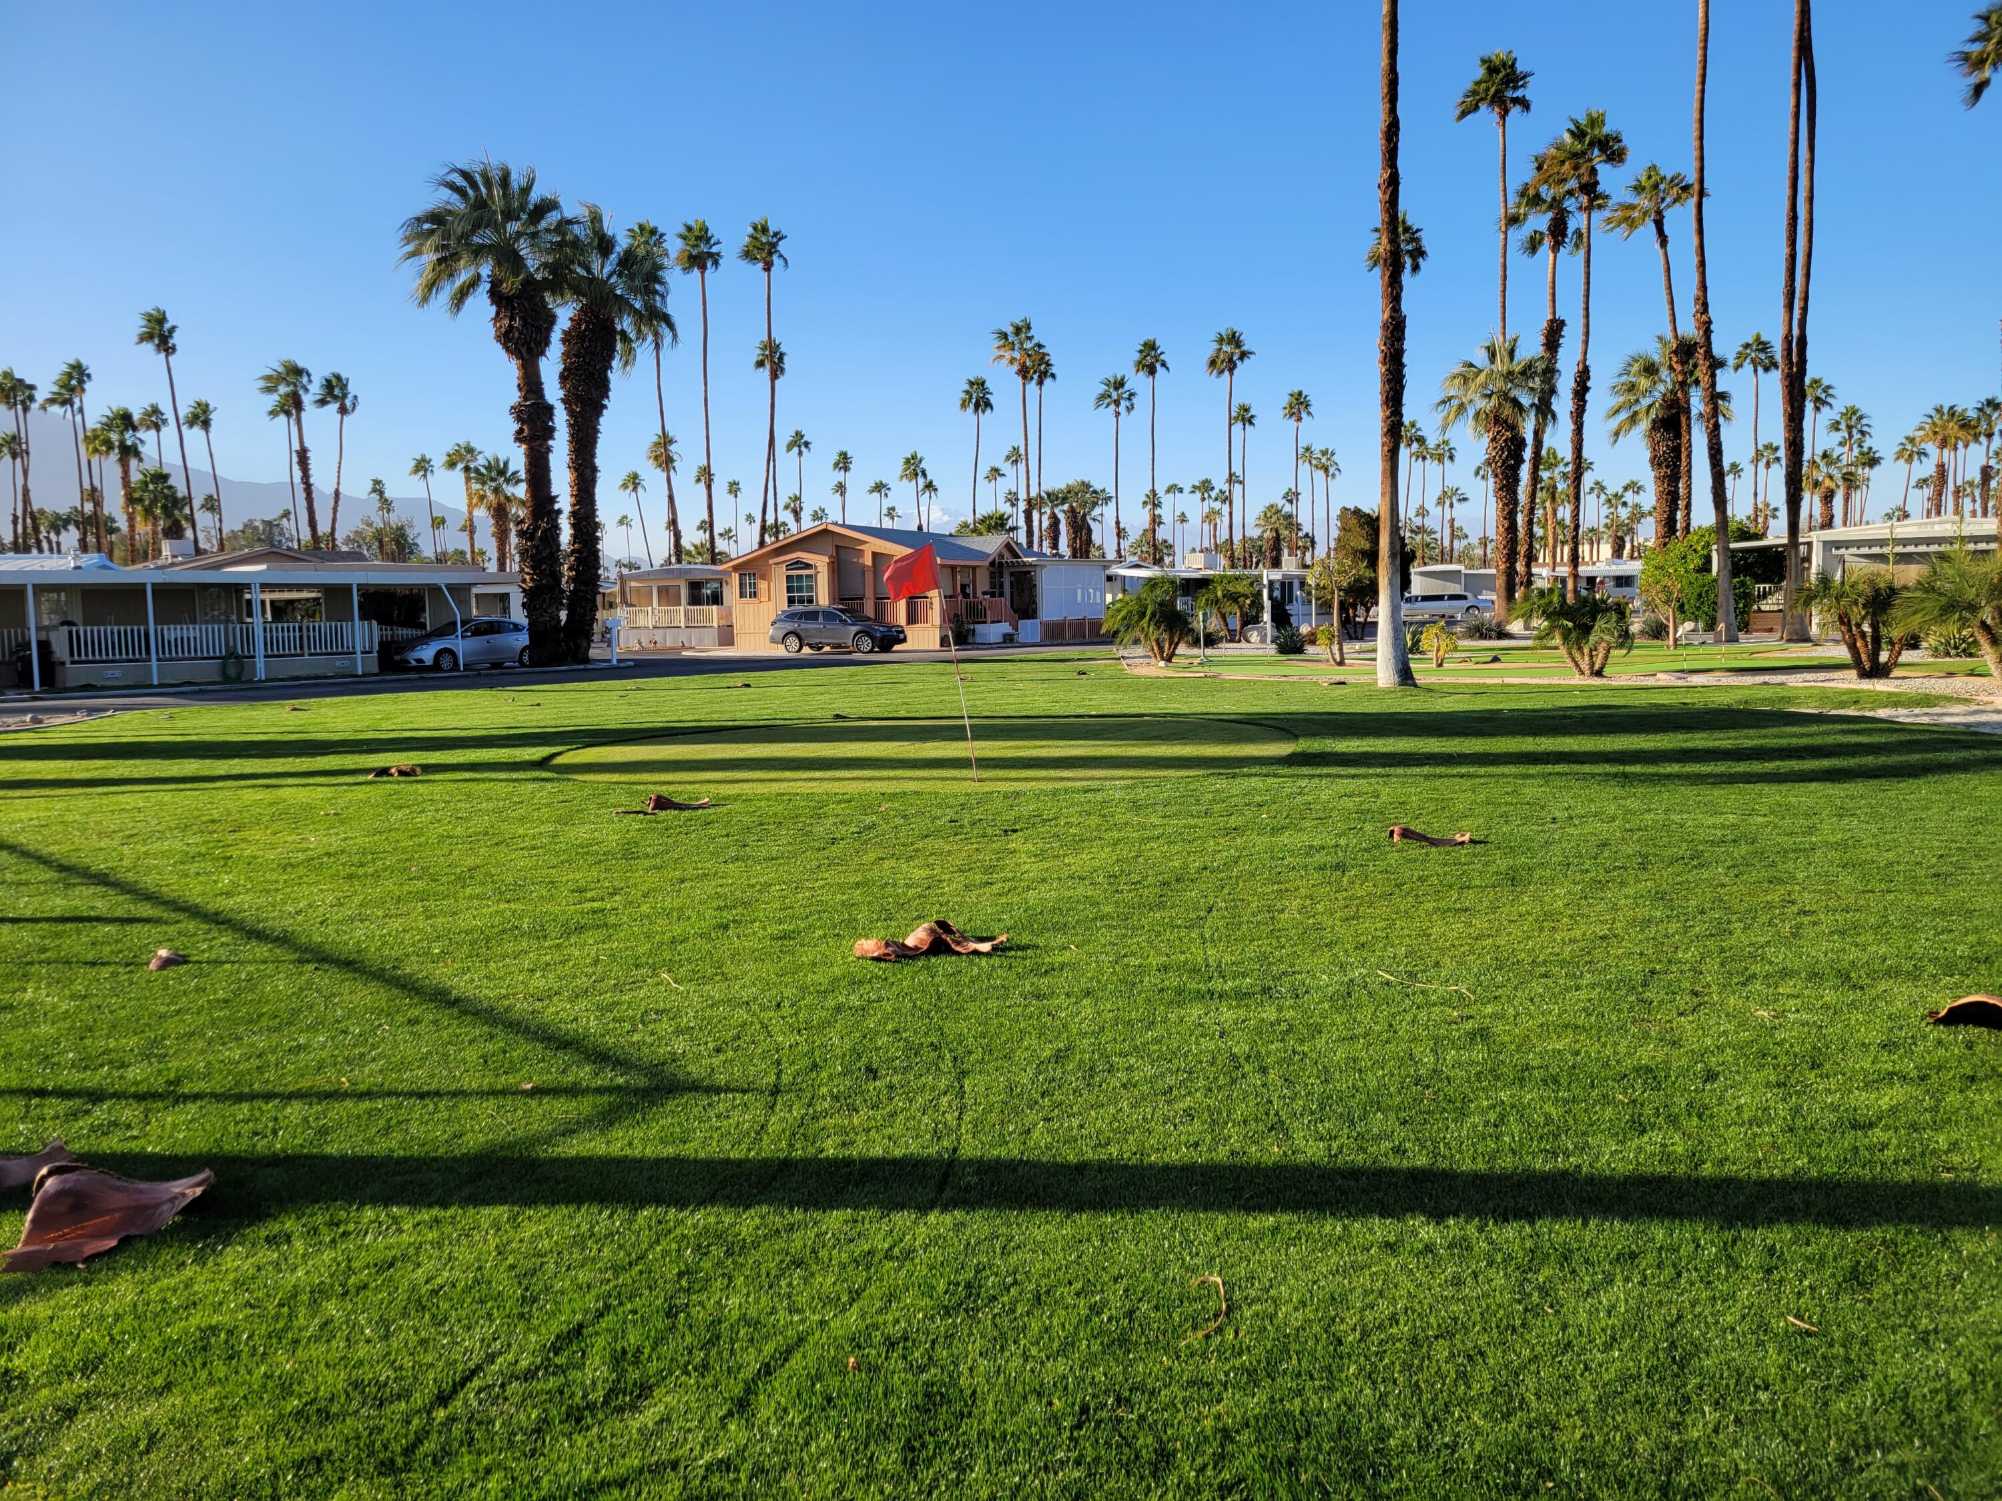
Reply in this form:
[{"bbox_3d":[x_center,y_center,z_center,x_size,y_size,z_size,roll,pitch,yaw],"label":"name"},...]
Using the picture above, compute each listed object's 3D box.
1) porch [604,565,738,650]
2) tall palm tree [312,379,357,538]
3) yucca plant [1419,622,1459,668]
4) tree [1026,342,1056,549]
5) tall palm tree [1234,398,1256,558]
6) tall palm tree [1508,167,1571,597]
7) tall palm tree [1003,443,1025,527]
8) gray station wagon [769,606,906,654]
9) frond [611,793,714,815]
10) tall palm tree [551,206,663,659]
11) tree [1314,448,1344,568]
[{"bbox_3d":[-14.709,-6.438,67.500,5.000,3.600,2.800,1,6,16],"label":"porch"},{"bbox_3d":[-46.869,-17.205,105.899,3.500,18.197,3.400,-3,6,-23],"label":"tall palm tree"},{"bbox_3d":[9.085,-2.178,31.144,0.810,0.920,0.800,0,6,16],"label":"yucca plant"},{"bbox_3d":[2.530,-16.785,95.833,2.300,18.175,2.300,-1,5,0],"label":"tree"},{"bbox_3d":[24.132,-23.790,148.450,2.200,21.080,2.400,-1,5,9],"label":"tall palm tree"},{"bbox_3d":[24.023,-15.593,66.619,3.160,20.240,3.400,1,6,20],"label":"tall palm tree"},{"bbox_3d":[1.789,-26.692,181.022,2.700,20.676,2.700,-1,6,1],"label":"tall palm tree"},{"bbox_3d":[-5.941,-4.368,54.400,4.860,1.680,1.870,1,6,19],"label":"gray station wagon"},{"bbox_3d":[-2.668,0.410,11.837,0.760,0.130,0.280,-1,6,0],"label":"frond"},{"bbox_3d":[-11.845,-9.401,45.308,3.700,13.637,3.700,-1,5,0],"label":"tall palm tree"},{"bbox_3d":[37.213,-24.851,171.042,3.200,18.869,3.200,0,6,12],"label":"tree"}]

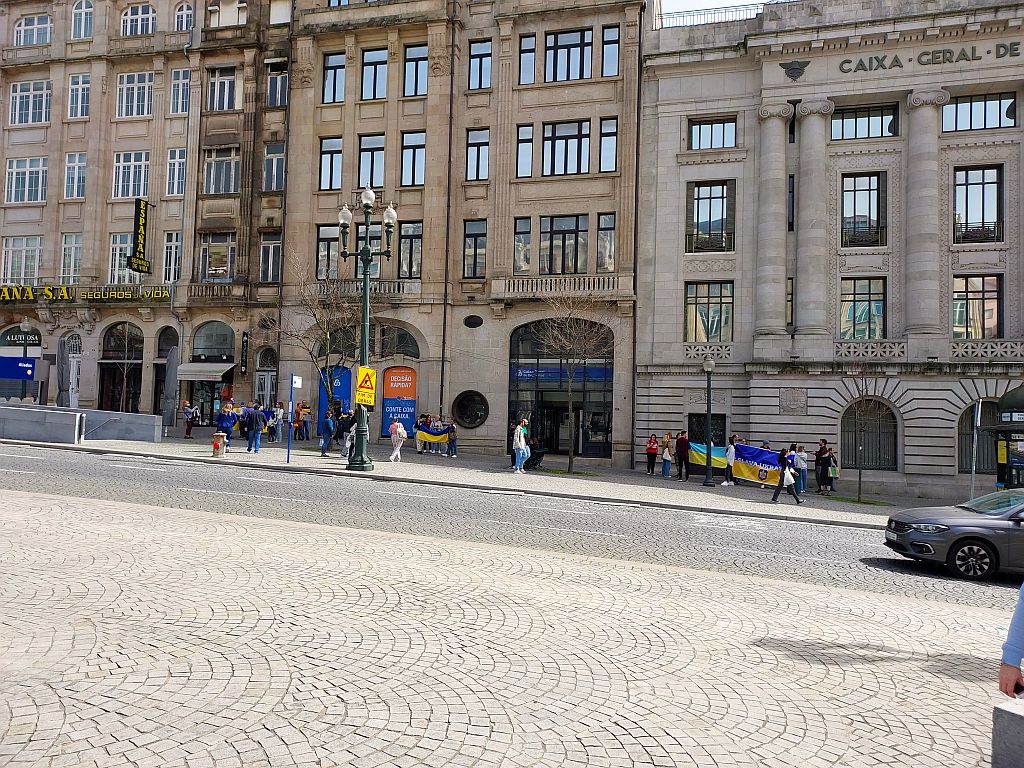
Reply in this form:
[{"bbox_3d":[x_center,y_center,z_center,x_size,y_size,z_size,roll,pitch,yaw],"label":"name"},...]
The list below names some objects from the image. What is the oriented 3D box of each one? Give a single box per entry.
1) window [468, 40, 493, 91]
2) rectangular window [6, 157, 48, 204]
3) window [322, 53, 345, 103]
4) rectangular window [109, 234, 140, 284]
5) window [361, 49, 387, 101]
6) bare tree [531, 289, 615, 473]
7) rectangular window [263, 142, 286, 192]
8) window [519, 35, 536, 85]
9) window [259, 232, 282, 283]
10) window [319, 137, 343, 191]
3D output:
[{"bbox_3d":[-1.407,-14.370,37.335,1.037,2.229,0.200,1,-3,15],"label":"window"},{"bbox_3d":[-25.266,-10.601,43.204,2.705,2.412,0.200,1,-3,16],"label":"rectangular window"},{"bbox_3d":[-8.367,-14.470,39.231,1.134,2.425,0.200,1,-3,15],"label":"window"},{"bbox_3d":[-20.327,-6.635,43.821,2.252,2.684,0.200,1,-3,16],"label":"rectangular window"},{"bbox_3d":[-6.405,-14.446,38.697,1.293,2.416,0.200,1,-3,15],"label":"window"},{"bbox_3d":[2.072,-0.087,28.618,3.100,6.300,3.000,1,-3,16],"label":"bare tree"},{"bbox_3d":[-11.389,-10.397,39.829,1.121,2.364,0.200,1,-3,15],"label":"rectangular window"},{"bbox_3d":[0.716,-14.358,36.757,0.719,2.194,0.200,1,-3,15],"label":"window"},{"bbox_3d":[-11.336,-5.933,38.928,1.178,2.349,0.200,1,-3,16],"label":"window"},{"bbox_3d":[-8.351,-10.176,38.288,1.149,2.475,0.200,1,-3,16],"label":"window"}]

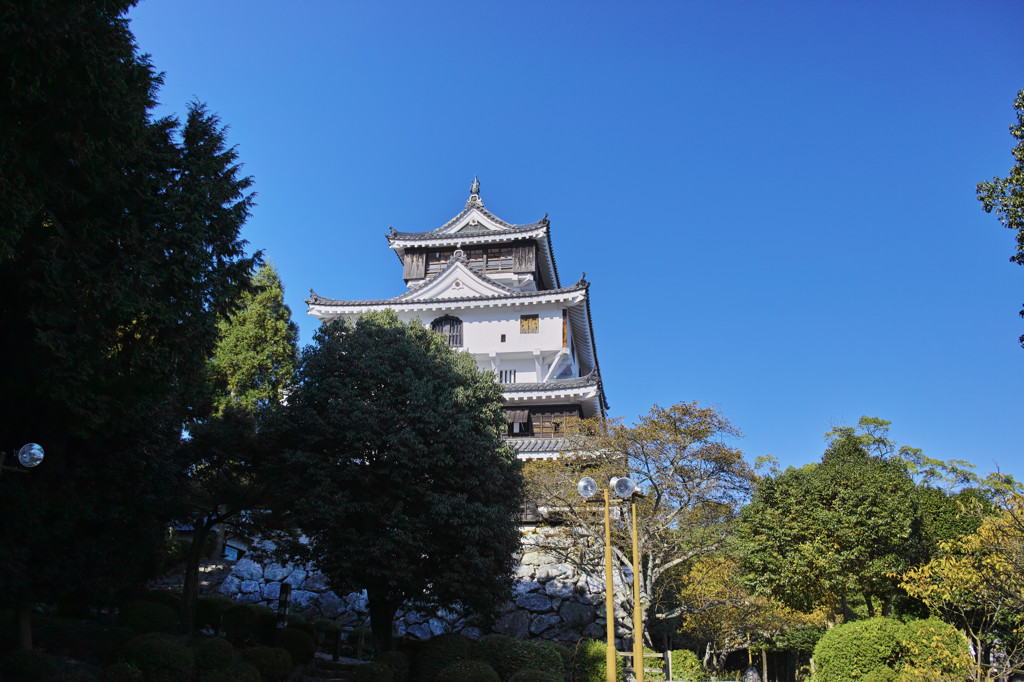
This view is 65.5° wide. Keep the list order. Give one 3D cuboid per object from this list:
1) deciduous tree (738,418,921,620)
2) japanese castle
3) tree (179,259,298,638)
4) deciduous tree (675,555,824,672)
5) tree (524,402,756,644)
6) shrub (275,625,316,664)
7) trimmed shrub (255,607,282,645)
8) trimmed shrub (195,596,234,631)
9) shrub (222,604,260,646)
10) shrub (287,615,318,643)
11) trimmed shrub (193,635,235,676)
[{"bbox_3d":[10.199,6.037,25.471,5.854,7.301,5.600,0,-19,0],"label":"deciduous tree"},{"bbox_3d":[-1.621,1.251,49.203,17.200,20.500,19.500,-3,-20,8],"label":"japanese castle"},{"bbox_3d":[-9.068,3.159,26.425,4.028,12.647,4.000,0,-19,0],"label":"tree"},{"bbox_3d":[6.379,7.308,21.301,4.068,2.987,3.800,0,-19,0],"label":"deciduous tree"},{"bbox_3d":[4.041,5.741,25.026,7.297,7.863,6.800,0,-19,0],"label":"tree"},{"bbox_3d":[-4.320,6.033,15.885,0.837,0.708,0.837,0,-19,0],"label":"shrub"},{"bbox_3d":[-5.468,6.386,17.878,0.691,0.803,0.691,0,-19,0],"label":"trimmed shrub"},{"bbox_3d":[-7.265,6.630,19.377,0.924,0.782,0.924,0,-19,0],"label":"trimmed shrub"},{"bbox_3d":[-5.914,6.217,17.406,0.830,0.864,0.830,0,-19,0],"label":"shrub"},{"bbox_3d":[-4.576,6.278,17.389,0.768,0.575,0.768,0,-19,0],"label":"shrub"},{"bbox_3d":[-5.752,6.058,15.342,0.809,0.753,0.809,0,-19,0],"label":"trimmed shrub"}]

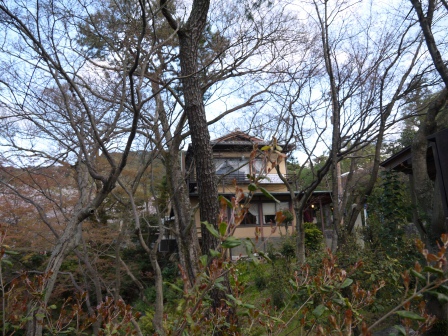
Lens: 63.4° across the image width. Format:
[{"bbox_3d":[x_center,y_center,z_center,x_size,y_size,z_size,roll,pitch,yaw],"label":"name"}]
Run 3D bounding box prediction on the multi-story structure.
[{"bbox_3d":[1.823,1.780,26.322,9.060,8.130,8.000,-1,-7,-9],"label":"multi-story structure"}]

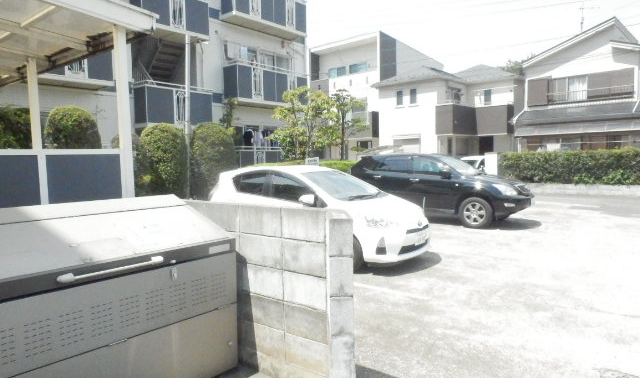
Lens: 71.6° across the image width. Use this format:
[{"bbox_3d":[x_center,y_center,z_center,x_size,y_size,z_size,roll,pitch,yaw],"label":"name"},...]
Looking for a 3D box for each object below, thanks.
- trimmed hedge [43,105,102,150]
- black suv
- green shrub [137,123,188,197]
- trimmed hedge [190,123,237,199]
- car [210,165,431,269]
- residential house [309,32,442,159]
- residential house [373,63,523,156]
[{"bbox_3d":[-4.119,-0.260,7.396,0.980,2.210,0.980,2,5,38],"label":"trimmed hedge"},{"bbox_3d":[3.009,-0.074,11.511,4.735,1.680,1.845,3,6,42],"label":"black suv"},{"bbox_3d":[-3.183,-0.307,8.998,1.050,2.030,1.050,2,5,38],"label":"green shrub"},{"bbox_3d":[-2.387,-0.420,9.994,1.050,2.080,1.050,2,5,38],"label":"trimmed hedge"},{"bbox_3d":[-0.099,0.376,7.529,3.995,1.445,1.695,2,5,35],"label":"car"},{"bbox_3d":[4.362,-5.808,33.966,6.500,9.700,8.400,3,6,43],"label":"residential house"},{"bbox_3d":[8.381,-4.154,27.075,7.350,7.300,8.600,3,6,41],"label":"residential house"}]

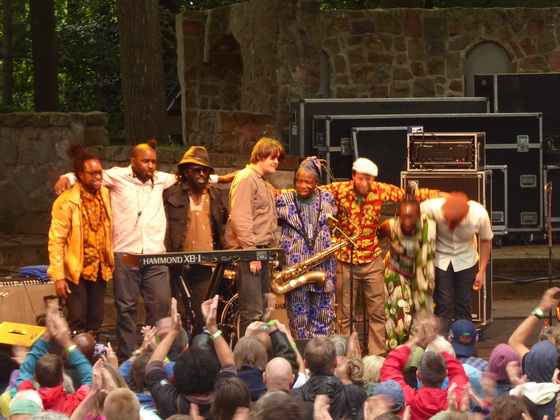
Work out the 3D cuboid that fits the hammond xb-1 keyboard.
[{"bbox_3d":[-0.587,0.357,34.762,1.190,0.100,0.350,-1,3,-22],"label":"hammond xb-1 keyboard"}]

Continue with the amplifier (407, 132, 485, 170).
[{"bbox_3d":[1.376,-0.482,37.661,0.575,0.310,0.530,0,3,10],"label":"amplifier"}]

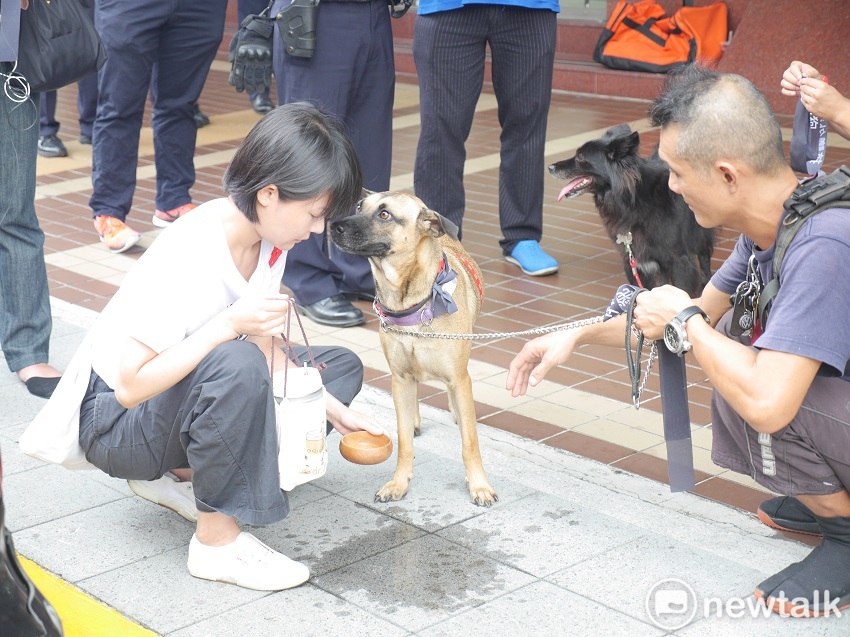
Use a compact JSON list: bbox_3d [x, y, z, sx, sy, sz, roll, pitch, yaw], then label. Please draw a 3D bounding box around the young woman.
[{"bbox_3d":[-0.379,0.001,3.296,0.573,0.851,0.578,4,17,19],"label":"young woman"}]

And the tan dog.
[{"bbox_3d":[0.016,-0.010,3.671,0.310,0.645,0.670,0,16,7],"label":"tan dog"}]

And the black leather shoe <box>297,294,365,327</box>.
[{"bbox_3d":[-0.272,-0.070,4.885,0.108,0.110,0.282,-16,21,-40],"label":"black leather shoe"}]

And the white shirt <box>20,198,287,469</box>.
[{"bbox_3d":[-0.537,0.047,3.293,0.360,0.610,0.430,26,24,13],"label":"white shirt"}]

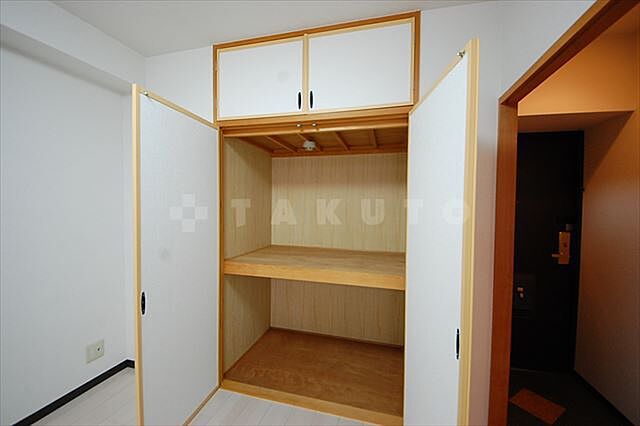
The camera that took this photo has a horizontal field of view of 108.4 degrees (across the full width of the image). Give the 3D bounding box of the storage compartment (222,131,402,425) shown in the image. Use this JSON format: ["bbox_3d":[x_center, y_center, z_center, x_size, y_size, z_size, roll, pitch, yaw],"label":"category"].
[{"bbox_3d":[0.000,0.361,1.816,1.220,1.760,0.740,1,2,14],"label":"storage compartment"}]

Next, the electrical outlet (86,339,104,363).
[{"bbox_3d":[-1.594,0.984,1.645,0.011,0.120,0.113,1,2,14],"label":"electrical outlet"}]

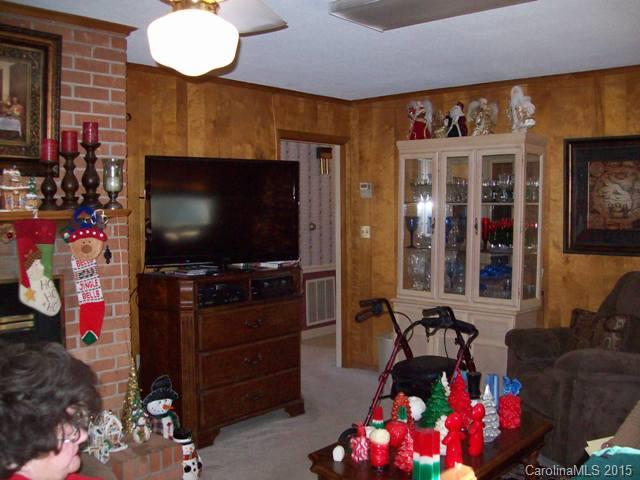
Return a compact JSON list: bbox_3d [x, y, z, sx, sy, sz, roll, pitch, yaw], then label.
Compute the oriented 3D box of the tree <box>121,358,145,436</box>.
[{"bbox_3d":[-0.966,0.798,3.430,0.120,0.370,0.120,4,5,43],"label":"tree"}]

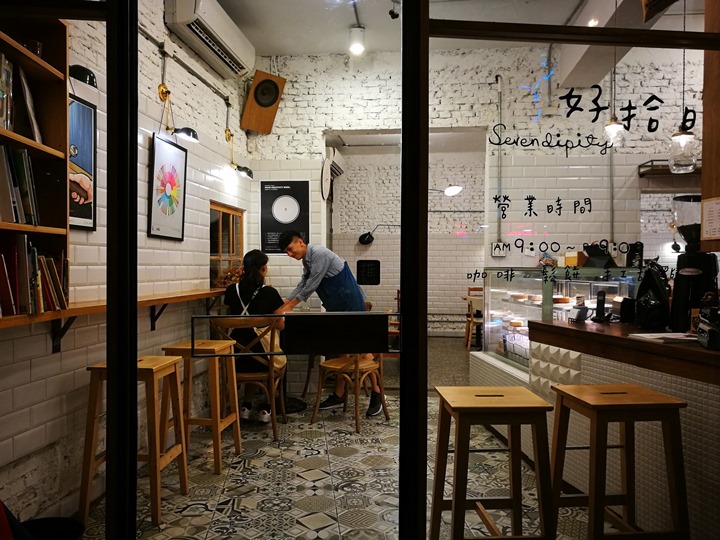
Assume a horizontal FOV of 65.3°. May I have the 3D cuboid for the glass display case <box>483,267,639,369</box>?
[{"bbox_3d":[1.410,0.336,4.090,0.650,0.710,1.120,0,0,-6],"label":"glass display case"}]

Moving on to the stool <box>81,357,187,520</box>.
[{"bbox_3d":[-1.112,0.827,2.820,0.385,0.735,0.375,0,0,4],"label":"stool"}]

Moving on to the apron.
[{"bbox_3d":[-0.150,0.215,4.620,0.330,0.560,0.380,-13,0,-18],"label":"apron"}]

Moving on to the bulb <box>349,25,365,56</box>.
[{"bbox_3d":[-0.021,-1.892,4.650,0.120,0.200,0.120,0,0,0],"label":"bulb"}]

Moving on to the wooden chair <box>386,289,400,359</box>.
[{"bbox_3d":[0.500,0.725,8.300,0.450,0.880,0.430,0,0,0],"label":"wooden chair"}]

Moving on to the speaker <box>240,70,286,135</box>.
[{"bbox_3d":[-0.918,-1.538,5.121,0.315,0.525,0.210,0,27,-37],"label":"speaker"}]

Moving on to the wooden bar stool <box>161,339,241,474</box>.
[{"bbox_3d":[-0.972,0.823,3.445,0.385,0.735,0.375,0,0,5],"label":"wooden bar stool"}]

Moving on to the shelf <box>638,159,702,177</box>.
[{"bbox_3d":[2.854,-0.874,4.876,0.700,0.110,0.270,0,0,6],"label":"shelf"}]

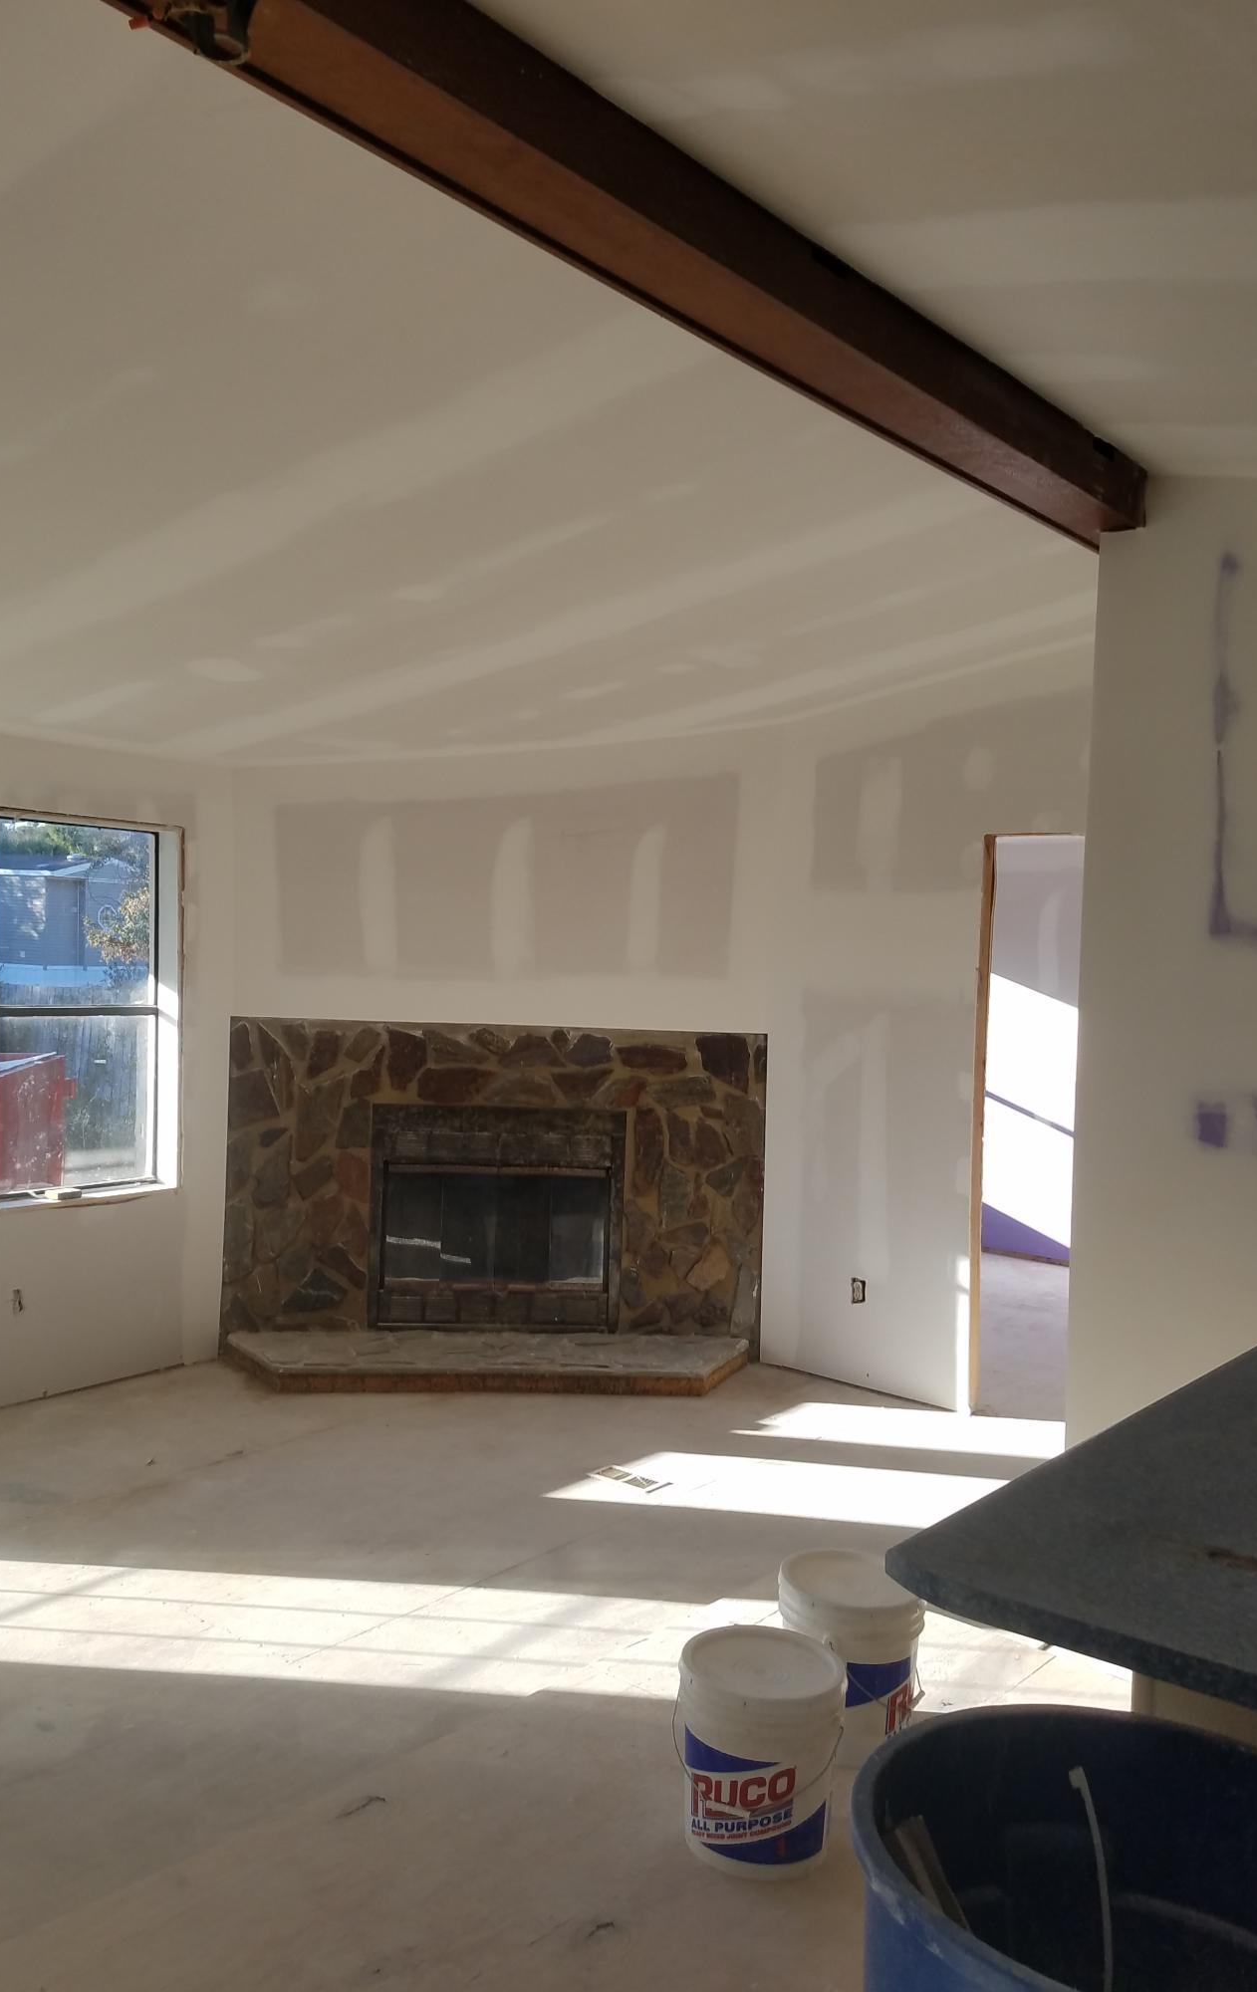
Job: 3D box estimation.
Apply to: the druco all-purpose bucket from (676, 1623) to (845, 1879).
[{"bbox_3d":[0.240,1.381,2.740,0.307,0.335,0.307,2,1,0],"label":"druco all-purpose bucket"}]

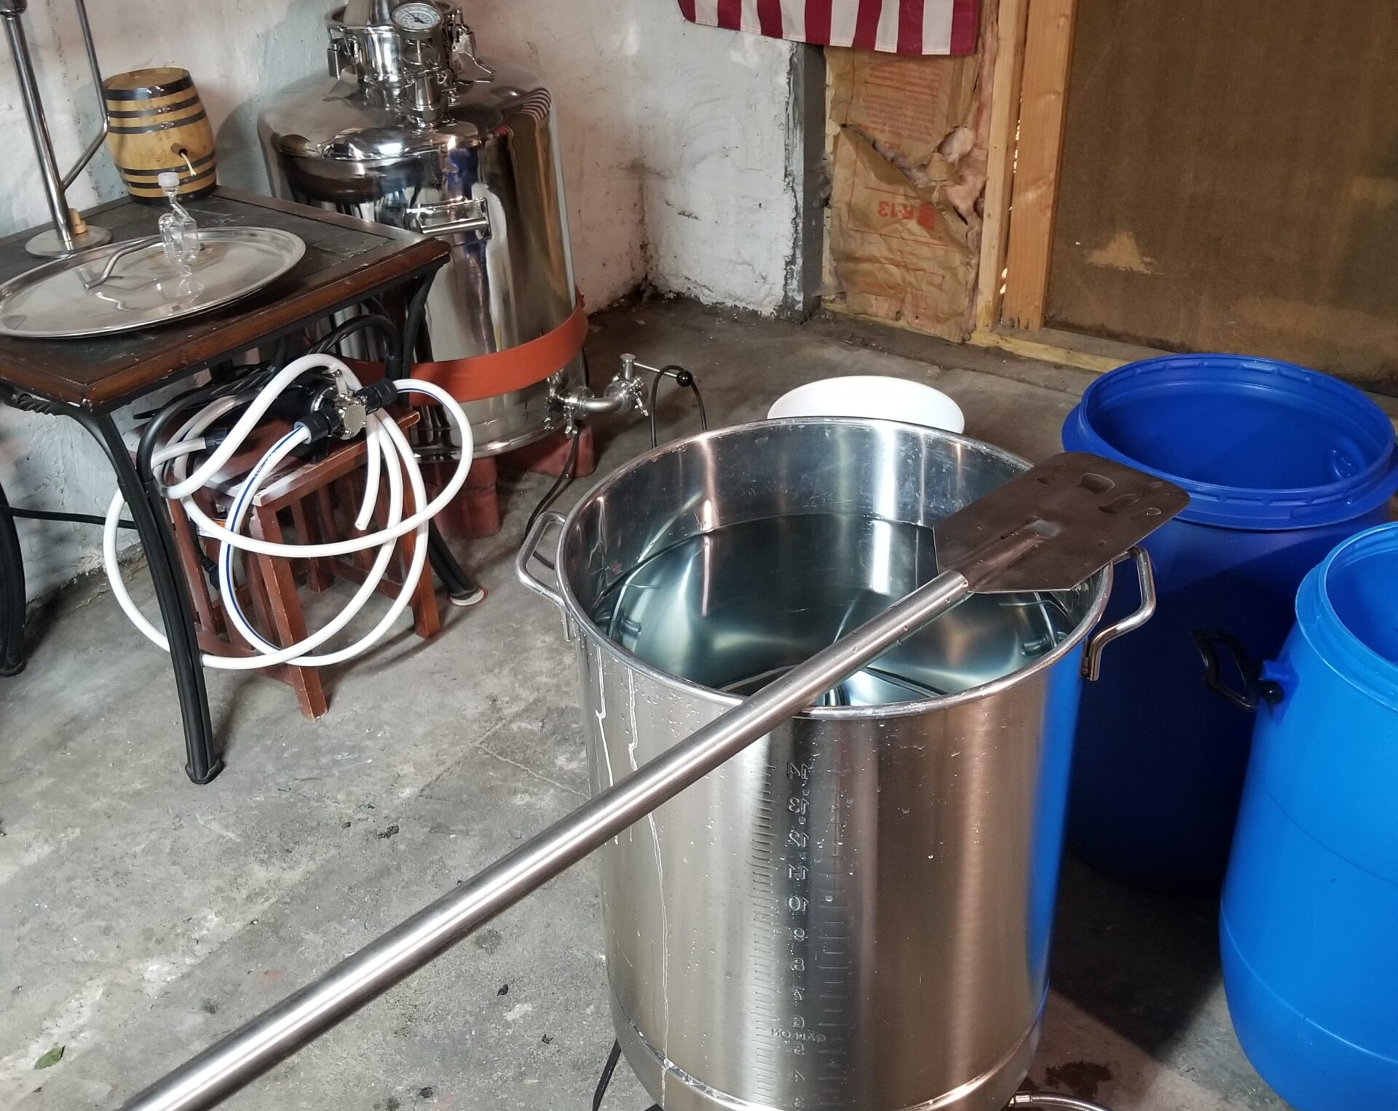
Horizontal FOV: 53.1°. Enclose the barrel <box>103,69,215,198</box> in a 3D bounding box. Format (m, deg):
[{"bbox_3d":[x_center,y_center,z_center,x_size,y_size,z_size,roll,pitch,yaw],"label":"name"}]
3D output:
[{"bbox_3d":[-0.891,-0.694,2.318,0.163,0.189,0.163,-3,33,0],"label":"barrel"}]

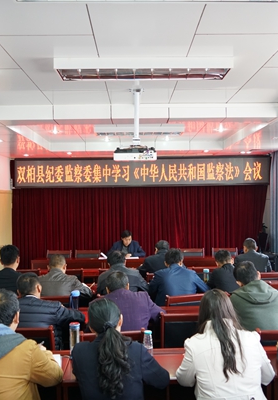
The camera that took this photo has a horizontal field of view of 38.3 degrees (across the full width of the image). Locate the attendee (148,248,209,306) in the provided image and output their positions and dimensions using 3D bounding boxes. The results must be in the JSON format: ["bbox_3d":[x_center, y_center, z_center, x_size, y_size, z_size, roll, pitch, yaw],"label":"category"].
[{"bbox_3d":[0.430,1.159,4.350,0.580,1.210,0.740,-1,0,2],"label":"attendee"}]

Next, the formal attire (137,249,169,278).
[{"bbox_3d":[0.266,0.995,5.450,0.550,0.630,0.460,-1,0,-9],"label":"formal attire"}]

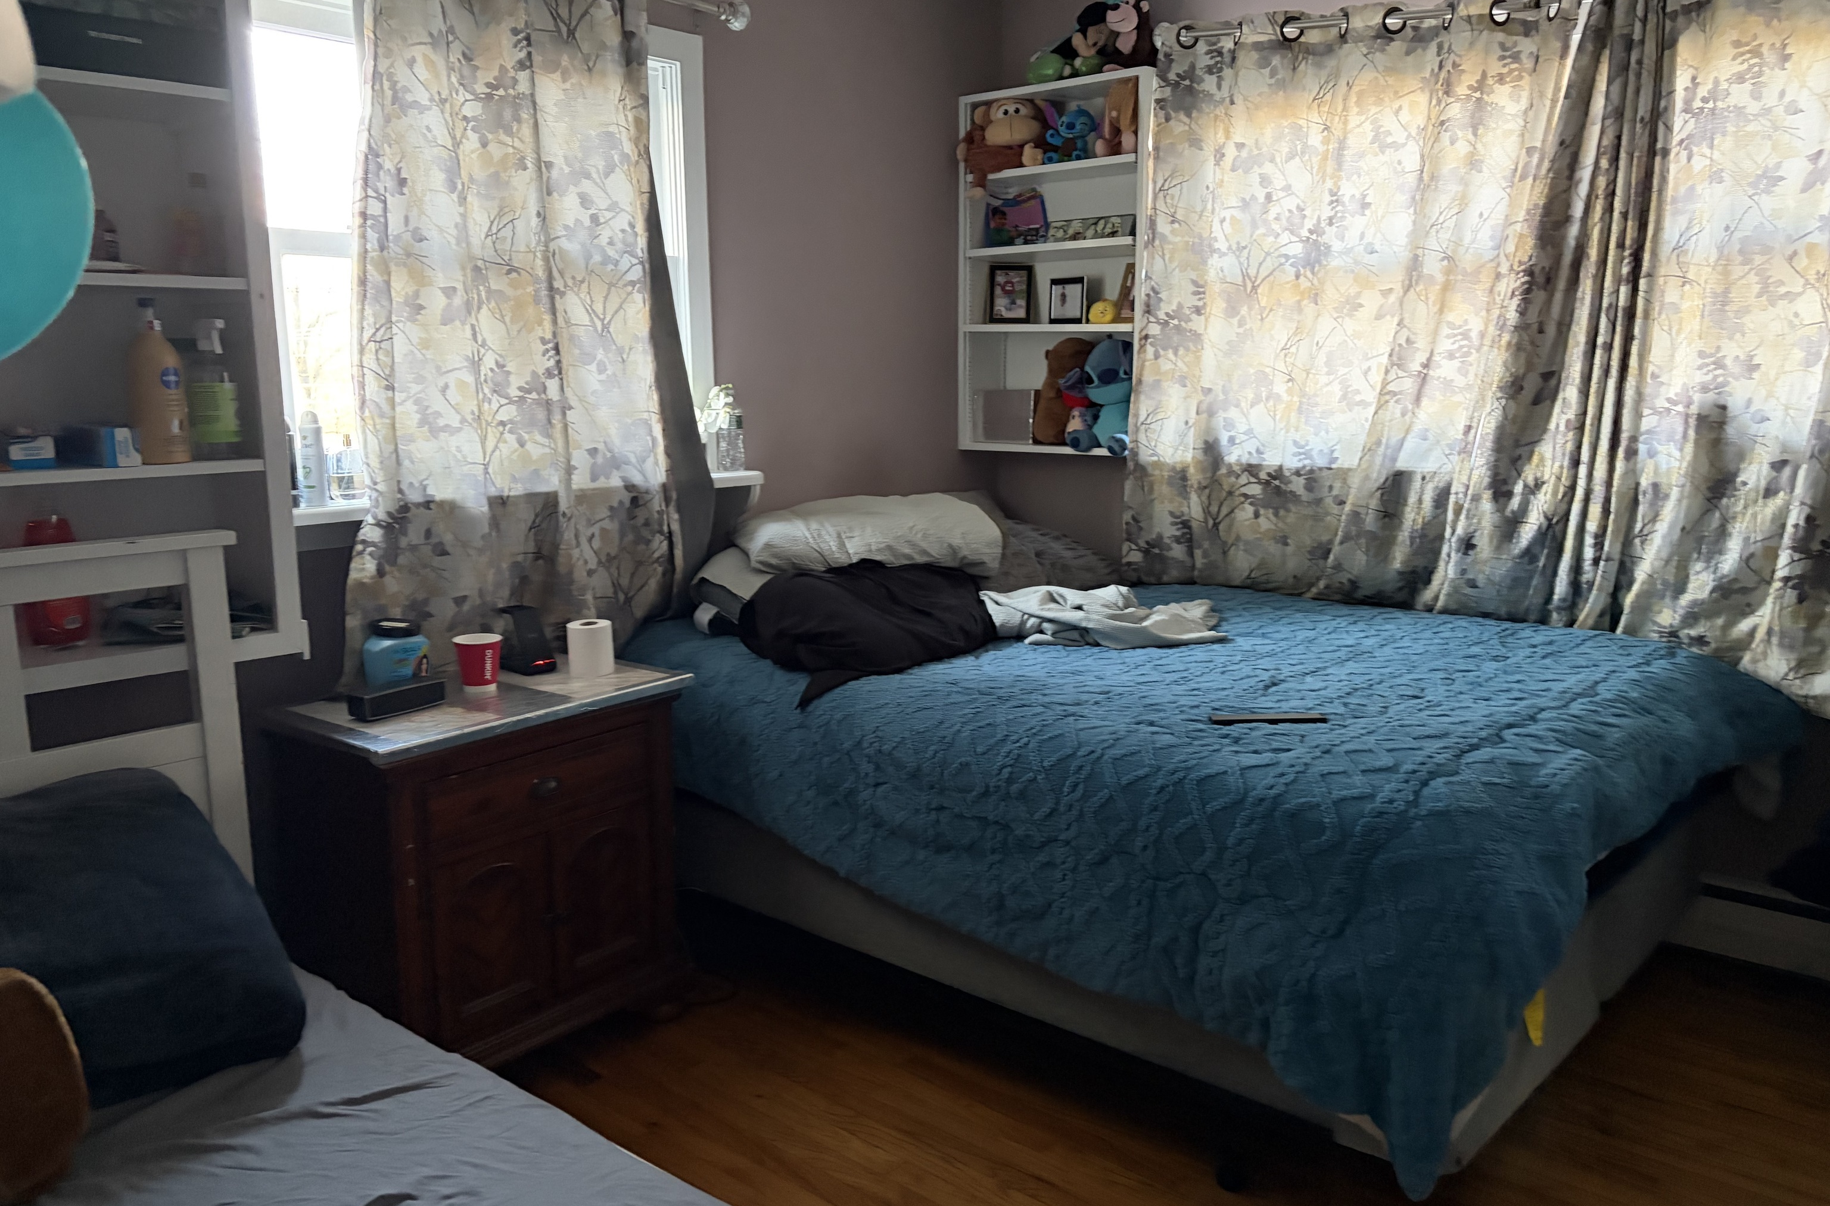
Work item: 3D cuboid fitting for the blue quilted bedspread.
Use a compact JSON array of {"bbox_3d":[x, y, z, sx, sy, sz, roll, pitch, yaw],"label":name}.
[{"bbox_3d":[0.507,0.449,3.062,2.020,0.705,1.460,8,13,40],"label":"blue quilted bedspread"}]

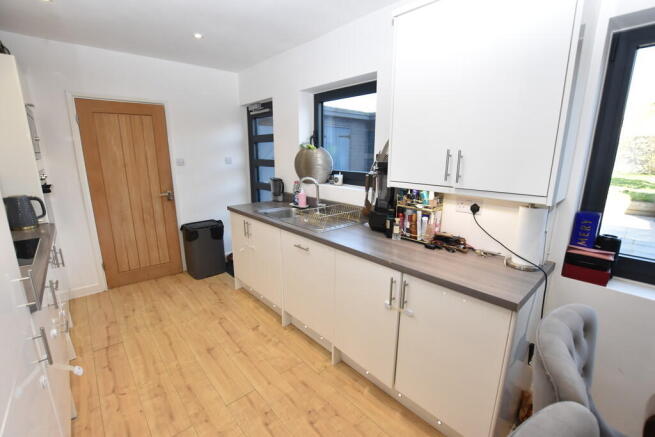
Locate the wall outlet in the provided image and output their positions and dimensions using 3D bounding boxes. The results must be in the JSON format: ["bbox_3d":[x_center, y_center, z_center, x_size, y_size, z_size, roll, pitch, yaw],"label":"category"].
[{"bbox_3d":[0.879,-0.068,1.708,0.022,0.083,0.154,-11,17,-42],"label":"wall outlet"}]

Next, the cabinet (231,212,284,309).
[{"bbox_3d":[-0.482,0.335,2.832,0.586,0.740,0.919,-11,17,-42],"label":"cabinet"}]

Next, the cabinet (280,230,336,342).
[{"bbox_3d":[0.050,0.466,2.277,0.586,0.740,0.611,-11,17,-42],"label":"cabinet"}]

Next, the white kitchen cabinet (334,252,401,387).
[{"bbox_3d":[0.431,0.560,1.880,0.586,0.740,0.494,-11,17,-42],"label":"white kitchen cabinet"}]

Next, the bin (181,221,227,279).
[{"bbox_3d":[-1.555,0.391,3.428,0.414,0.626,0.353,-11,17,-42],"label":"bin"}]

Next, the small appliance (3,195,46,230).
[{"bbox_3d":[-2.255,-0.045,2.026,0.237,0.242,0.157,-11,17,-42],"label":"small appliance"}]

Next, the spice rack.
[{"bbox_3d":[0.638,-0.017,1.870,0.162,0.325,0.273,-11,17,-42],"label":"spice rack"}]

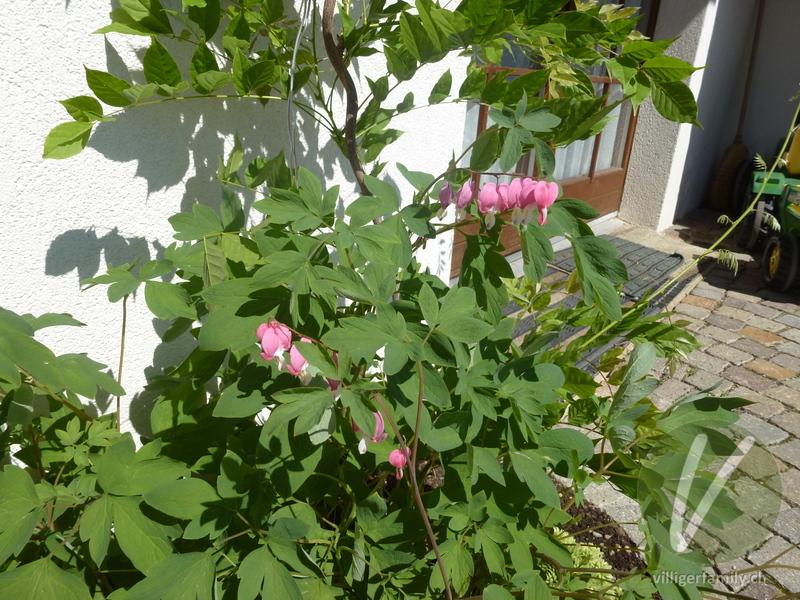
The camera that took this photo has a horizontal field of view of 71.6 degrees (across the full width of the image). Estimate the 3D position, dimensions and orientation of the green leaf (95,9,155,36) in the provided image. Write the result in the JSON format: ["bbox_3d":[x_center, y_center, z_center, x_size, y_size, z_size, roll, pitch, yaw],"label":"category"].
[{"bbox_3d":[-0.367,-0.371,0.740,0.080,0.036,0.040,-10,24,-30],"label":"green leaf"}]

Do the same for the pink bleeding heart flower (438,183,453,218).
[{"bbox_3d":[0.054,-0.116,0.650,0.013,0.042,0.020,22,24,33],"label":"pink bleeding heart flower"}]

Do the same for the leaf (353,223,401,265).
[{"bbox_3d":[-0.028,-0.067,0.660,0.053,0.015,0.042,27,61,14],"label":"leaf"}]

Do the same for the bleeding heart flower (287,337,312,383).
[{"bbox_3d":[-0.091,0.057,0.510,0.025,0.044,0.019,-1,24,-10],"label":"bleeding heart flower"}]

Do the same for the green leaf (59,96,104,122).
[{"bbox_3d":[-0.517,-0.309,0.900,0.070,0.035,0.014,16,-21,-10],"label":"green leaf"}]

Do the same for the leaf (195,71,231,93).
[{"bbox_3d":[-0.338,-0.394,1.000,0.061,0.035,0.038,-5,25,-17],"label":"leaf"}]

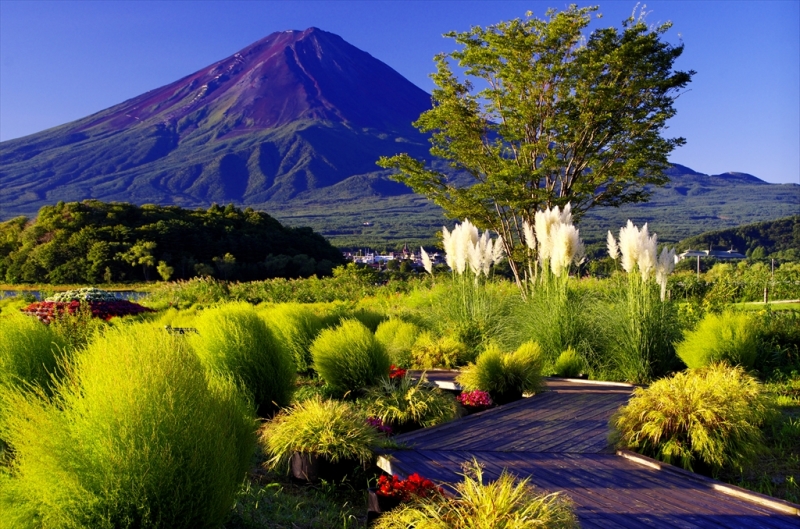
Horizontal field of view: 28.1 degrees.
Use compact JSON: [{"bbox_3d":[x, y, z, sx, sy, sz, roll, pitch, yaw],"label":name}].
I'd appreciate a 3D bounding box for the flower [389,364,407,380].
[{"bbox_3d":[-0.033,1.420,21.000,0.240,0.220,0.230,0,-1,0],"label":"flower"}]

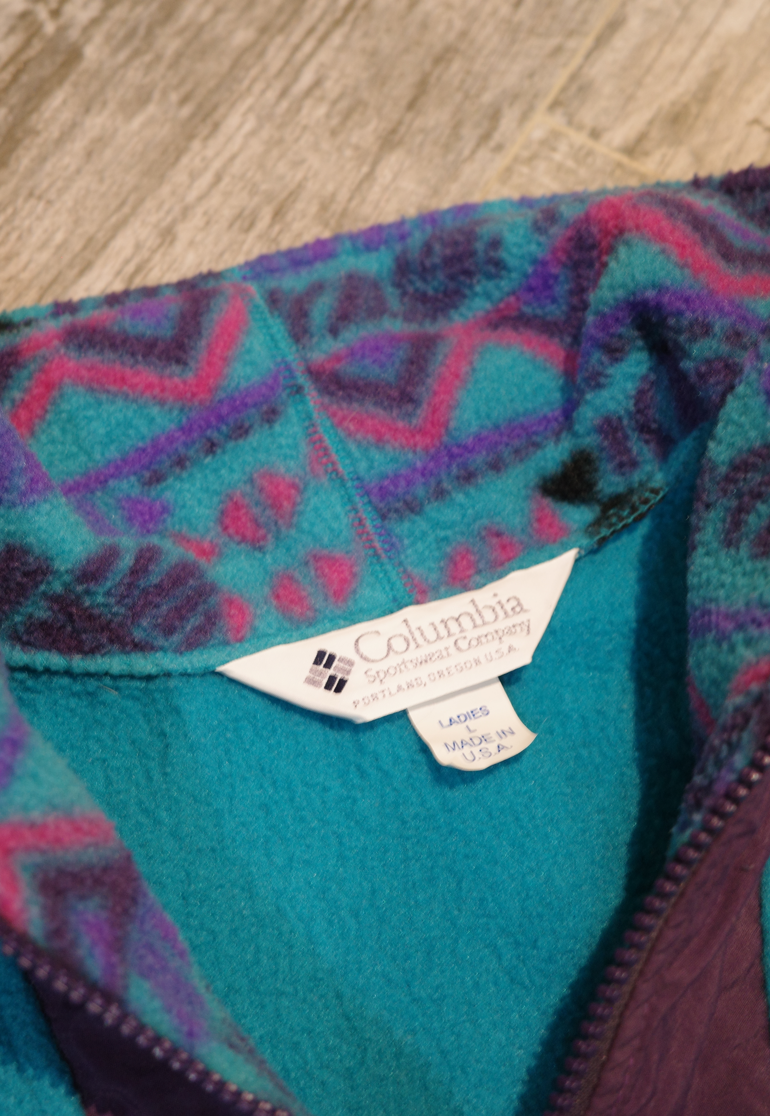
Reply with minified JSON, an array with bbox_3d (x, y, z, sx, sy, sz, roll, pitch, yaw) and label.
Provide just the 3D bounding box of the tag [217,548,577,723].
[{"bbox_3d":[0.006,0.018,0.348,0.073,0.005,0.020,-18,63,-8],"label":"tag"}]

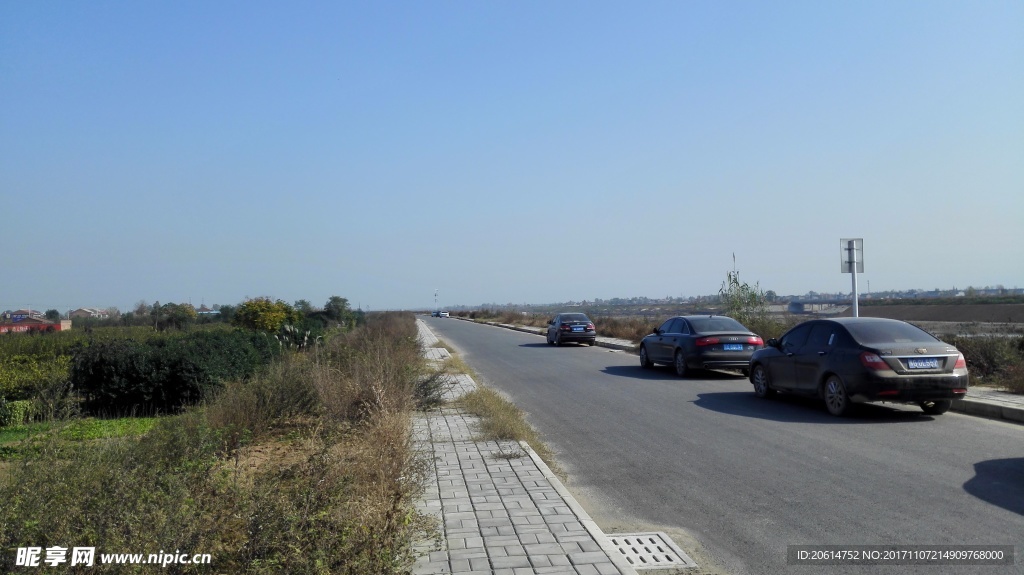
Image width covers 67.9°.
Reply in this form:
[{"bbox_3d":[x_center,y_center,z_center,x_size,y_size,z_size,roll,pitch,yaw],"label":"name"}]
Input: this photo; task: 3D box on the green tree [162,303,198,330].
[{"bbox_3d":[-39.262,3.744,90.000,4.300,3.934,4.100,-1,-2,0],"label":"green tree"}]

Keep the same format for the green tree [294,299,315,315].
[{"bbox_3d":[-25.941,3.442,95.000,2.600,4.135,2.500,-1,-2,0],"label":"green tree"}]

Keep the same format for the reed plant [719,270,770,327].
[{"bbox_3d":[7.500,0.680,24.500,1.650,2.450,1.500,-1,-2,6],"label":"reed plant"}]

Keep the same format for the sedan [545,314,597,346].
[{"bbox_3d":[2.800,1.975,35.900,1.770,1.475,4.600,-1,-2,-4],"label":"sedan"}]

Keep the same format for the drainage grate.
[{"bbox_3d":[0.985,1.880,5.420,0.460,0.050,0.760,-1,-2,-7],"label":"drainage grate"}]

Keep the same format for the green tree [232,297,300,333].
[{"bbox_3d":[-20.999,2.828,65.000,5.700,4.116,5.400,-1,-2,0],"label":"green tree"}]

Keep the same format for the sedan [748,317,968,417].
[{"bbox_3d":[5.680,1.298,13.120,1.790,1.470,4.630,-1,-2,-6],"label":"sedan"}]

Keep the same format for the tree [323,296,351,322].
[{"bbox_3d":[-18.014,2.959,78.000,3.000,4.070,2.900,-1,-2,0],"label":"tree"}]

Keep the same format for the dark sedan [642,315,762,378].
[{"bbox_3d":[4.890,1.520,20.300,1.874,1.455,5.000,-1,-2,-7],"label":"dark sedan"}]

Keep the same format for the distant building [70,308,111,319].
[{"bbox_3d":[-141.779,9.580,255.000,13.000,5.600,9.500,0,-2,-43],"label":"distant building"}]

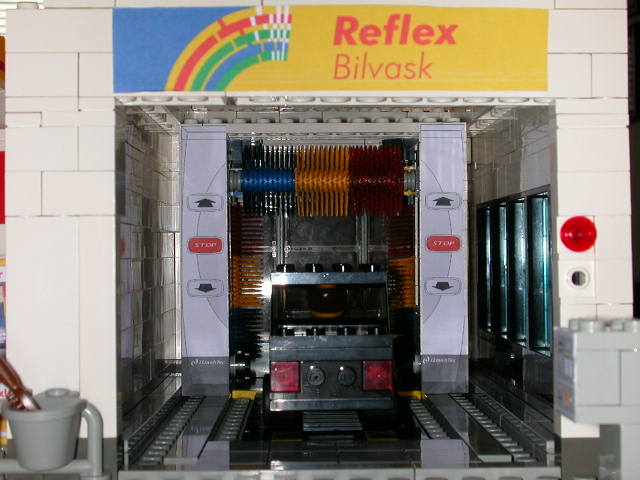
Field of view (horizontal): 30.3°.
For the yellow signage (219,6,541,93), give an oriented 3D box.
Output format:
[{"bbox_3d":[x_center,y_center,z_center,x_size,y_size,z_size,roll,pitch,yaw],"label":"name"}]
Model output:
[{"bbox_3d":[0.015,-0.041,0.257,0.070,0.018,0.002,0,-1,-1],"label":"yellow signage"}]

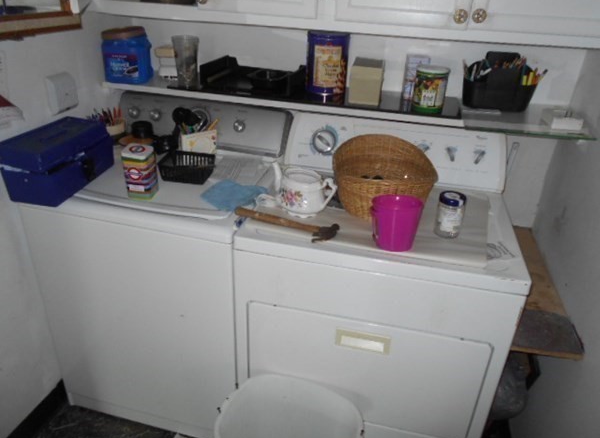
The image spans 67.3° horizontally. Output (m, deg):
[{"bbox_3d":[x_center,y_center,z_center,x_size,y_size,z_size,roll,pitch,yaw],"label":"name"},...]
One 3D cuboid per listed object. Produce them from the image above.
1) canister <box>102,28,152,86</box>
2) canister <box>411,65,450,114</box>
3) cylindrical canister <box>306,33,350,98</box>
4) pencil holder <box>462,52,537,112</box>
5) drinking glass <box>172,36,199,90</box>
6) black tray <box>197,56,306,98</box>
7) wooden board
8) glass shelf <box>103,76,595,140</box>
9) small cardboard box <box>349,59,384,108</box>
[{"bbox_3d":[-0.602,-0.584,1.603,0.143,0.175,0.137,2,27,-1],"label":"canister"},{"bbox_3d":[0.396,-0.391,1.366,0.095,0.128,0.095,10,28,14],"label":"canister"},{"bbox_3d":[0.093,-0.527,1.533,0.136,0.194,0.136,4,27,2],"label":"cylindrical canister"},{"bbox_3d":[0.646,-0.444,1.455,0.228,0.162,0.140,8,27,10],"label":"pencil holder"},{"bbox_3d":[-0.381,-0.529,1.534,0.087,0.158,0.087,9,28,12],"label":"drinking glass"},{"bbox_3d":[-0.157,-0.508,1.598,0.312,0.083,0.245,9,28,12],"label":"black tray"},{"bbox_3d":[0.717,0.185,1.445,0.168,0.022,0.700,9,28,12],"label":"wooden board"},{"bbox_3d":[0.095,-0.408,1.538,1.540,0.024,0.365,9,28,12],"label":"glass shelf"},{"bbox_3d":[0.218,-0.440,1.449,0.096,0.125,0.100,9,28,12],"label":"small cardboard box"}]

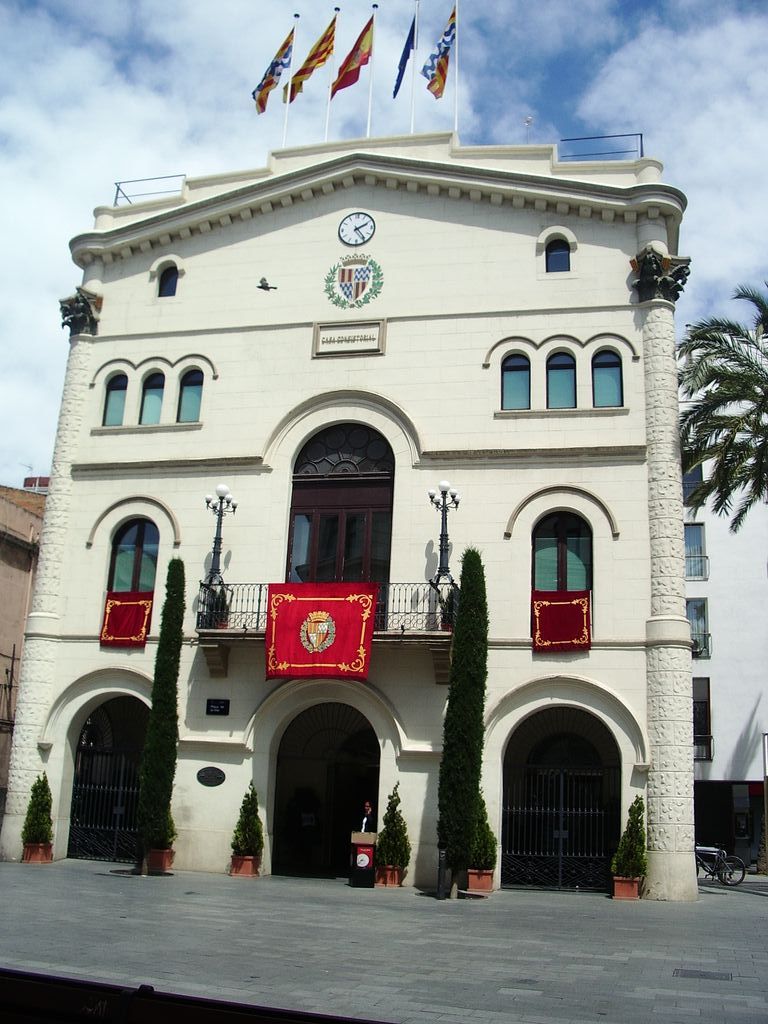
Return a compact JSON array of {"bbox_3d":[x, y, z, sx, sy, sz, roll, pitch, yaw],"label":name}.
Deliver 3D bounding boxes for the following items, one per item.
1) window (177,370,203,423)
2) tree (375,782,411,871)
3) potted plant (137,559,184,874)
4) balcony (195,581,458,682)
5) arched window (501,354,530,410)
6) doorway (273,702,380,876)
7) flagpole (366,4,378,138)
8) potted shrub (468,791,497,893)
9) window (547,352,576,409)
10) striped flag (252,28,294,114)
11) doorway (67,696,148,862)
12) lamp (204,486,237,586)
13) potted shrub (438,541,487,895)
[{"bbox_3d":[-4.879,-2.929,26.071,0.628,1.412,0.200,-1,-13,13],"label":"window"},{"bbox_3d":[0.197,6.688,22.039,0.791,1.803,0.780,2,-13,0],"label":"tree"},{"bbox_3d":[-4.771,4.279,22.282,0.820,6.680,0.820,-1,-15,13],"label":"potted plant"},{"bbox_3d":[-1.350,2.958,24.902,6.480,2.329,1.063,-1,-17,13],"label":"balcony"},{"bbox_3d":[3.132,-3.083,24.468,0.695,1.414,0.220,-1,-15,13],"label":"arched window"},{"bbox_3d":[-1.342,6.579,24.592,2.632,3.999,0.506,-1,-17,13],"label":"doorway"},{"bbox_3d":[-0.325,-11.889,28.143,0.140,4.492,0.140,-1,-15,13],"label":"flagpole"},{"bbox_3d":[2.022,6.840,21.629,0.701,2.059,0.680,-1,-13,13],"label":"potted shrub"},{"bbox_3d":[4.492,-3.315,26.203,0.759,1.519,0.203,-1,-17,13],"label":"window"},{"bbox_3d":[-3.381,-13.529,31.763,1.200,3.000,0.450,-1,-17,14],"label":"striped flag"},{"bbox_3d":[-6.222,6.233,24.445,2.565,3.842,0.500,-1,-15,13],"label":"doorway"},{"bbox_3d":[-3.828,0.532,23.964,0.821,2.485,0.780,-1,-15,13],"label":"lamp"},{"bbox_3d":[1.585,4.142,20.886,0.940,6.928,0.920,-1,-13,13],"label":"potted shrub"}]

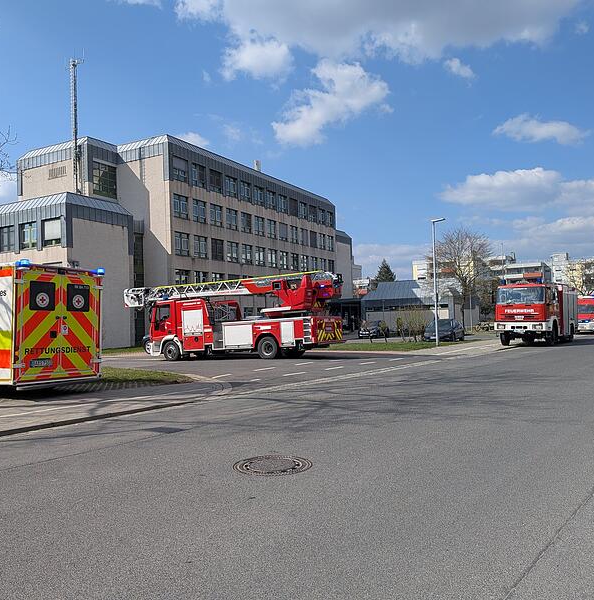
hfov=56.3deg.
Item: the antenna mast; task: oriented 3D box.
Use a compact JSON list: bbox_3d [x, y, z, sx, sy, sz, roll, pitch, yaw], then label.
[{"bbox_3d":[-16.855,-13.071,42.400,0.900,10.500,0.700,-3,-2,28],"label":"antenna mast"}]

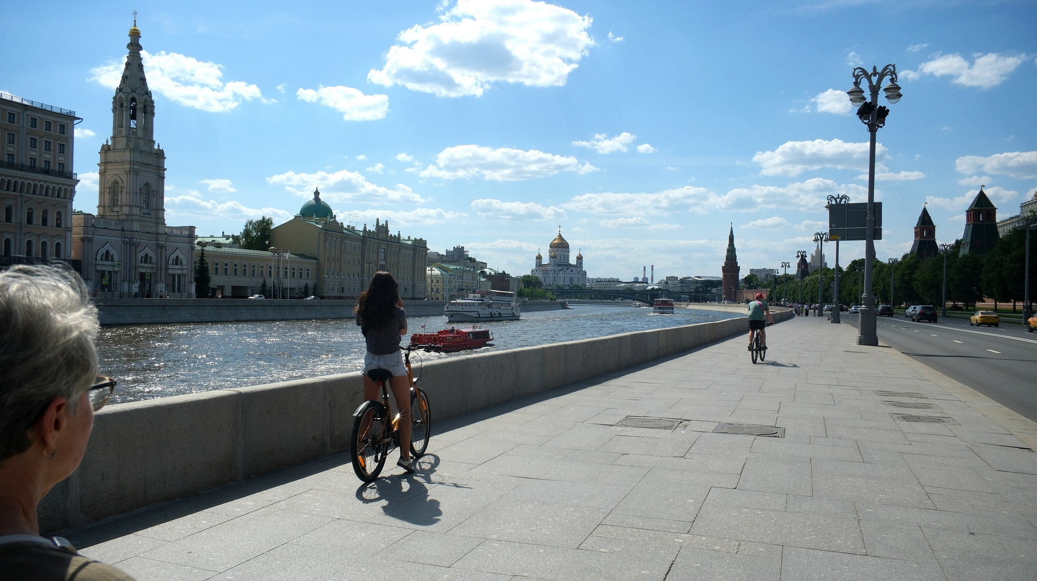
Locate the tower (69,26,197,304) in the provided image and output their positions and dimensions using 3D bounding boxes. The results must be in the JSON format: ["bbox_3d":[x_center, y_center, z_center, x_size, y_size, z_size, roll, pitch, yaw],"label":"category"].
[{"bbox_3d":[-84.853,-27.789,169.364,12.000,61.000,30.000,0,-1,20],"label":"tower"}]

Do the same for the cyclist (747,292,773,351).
[{"bbox_3d":[6.260,0.799,20.144,0.580,1.570,0.820,0,-1,23],"label":"cyclist"}]

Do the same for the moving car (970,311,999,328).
[{"bbox_3d":[42.480,2.554,70.986,1.830,1.480,4.650,0,-1,20],"label":"moving car"}]

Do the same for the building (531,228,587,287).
[{"bbox_3d":[61.723,-42.643,1160.731,71.000,103.000,71.000,1,-1,-27],"label":"building"}]

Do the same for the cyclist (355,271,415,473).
[{"bbox_3d":[-1.202,0.713,6.942,0.520,1.770,0.440,1,-1,12],"label":"cyclist"}]

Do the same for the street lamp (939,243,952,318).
[{"bbox_3d":[65.354,-1.452,119.262,2.000,11.440,1.900,1,-1,17],"label":"street lamp"}]

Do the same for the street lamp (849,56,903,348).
[{"bbox_3d":[14.507,-3.501,31.962,2.000,11.440,1.900,1,-1,24],"label":"street lamp"}]

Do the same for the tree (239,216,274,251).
[{"bbox_3d":[-82.431,-9.402,245.145,12.000,25.000,12.000,1,-1,-15],"label":"tree"}]

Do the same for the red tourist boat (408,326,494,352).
[{"bbox_3d":[-7.300,5.214,87.347,3.700,2.600,15.800,0,-1,18],"label":"red tourist boat"}]

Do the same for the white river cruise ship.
[{"bbox_3d":[-9.812,3.735,198.042,6.800,7.600,35.000,1,-1,25],"label":"white river cruise ship"}]

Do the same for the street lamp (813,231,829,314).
[{"bbox_3d":[37.398,-2.042,96.047,2.000,10.500,0.800,0,-1,20],"label":"street lamp"}]

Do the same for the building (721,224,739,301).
[{"bbox_3d":[161.152,-20.157,588.372,14.000,61.000,14.000,0,-1,15],"label":"building"}]

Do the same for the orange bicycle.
[{"bbox_3d":[-1.082,1.050,6.892,0.620,1.060,1.760,1,-1,15],"label":"orange bicycle"}]

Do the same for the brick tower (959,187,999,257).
[{"bbox_3d":[114.861,-10.615,193.166,9.000,30.300,9.000,1,-1,16],"label":"brick tower"}]

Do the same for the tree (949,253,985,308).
[{"bbox_3d":[85.625,-1.591,148.061,6.300,11.100,6.300,1,-1,17],"label":"tree"}]

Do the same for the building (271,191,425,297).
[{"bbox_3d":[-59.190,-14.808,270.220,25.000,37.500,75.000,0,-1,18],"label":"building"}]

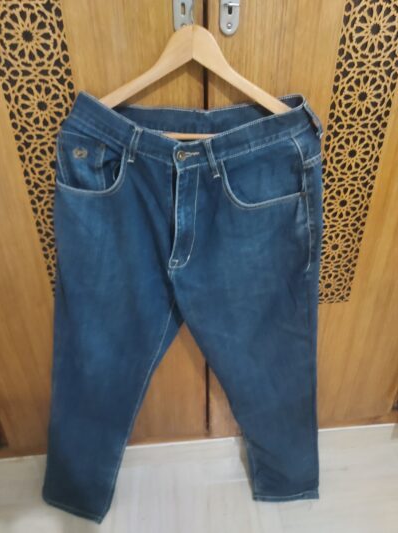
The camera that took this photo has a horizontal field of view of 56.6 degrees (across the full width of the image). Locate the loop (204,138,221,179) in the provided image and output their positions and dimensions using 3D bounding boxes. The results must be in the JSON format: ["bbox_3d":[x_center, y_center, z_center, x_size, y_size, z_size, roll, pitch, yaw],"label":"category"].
[{"bbox_3d":[0.021,-0.164,0.566,0.011,0.059,0.005,-21,33,-5],"label":"loop"}]

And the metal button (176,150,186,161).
[{"bbox_3d":[-0.028,-0.170,0.565,0.015,0.015,0.005,-6,30,-8],"label":"metal button"}]

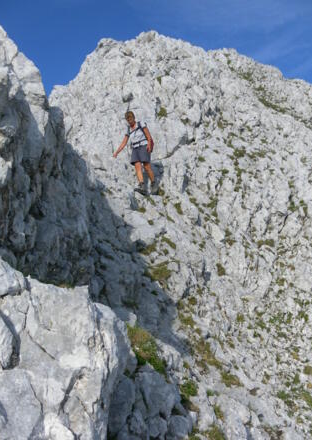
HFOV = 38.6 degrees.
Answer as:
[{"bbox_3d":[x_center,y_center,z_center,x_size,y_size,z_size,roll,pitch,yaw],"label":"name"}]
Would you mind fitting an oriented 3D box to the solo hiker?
[{"bbox_3d":[-0.396,-1.305,8.600,0.780,1.630,0.540,-2,-5,22],"label":"solo hiker"}]

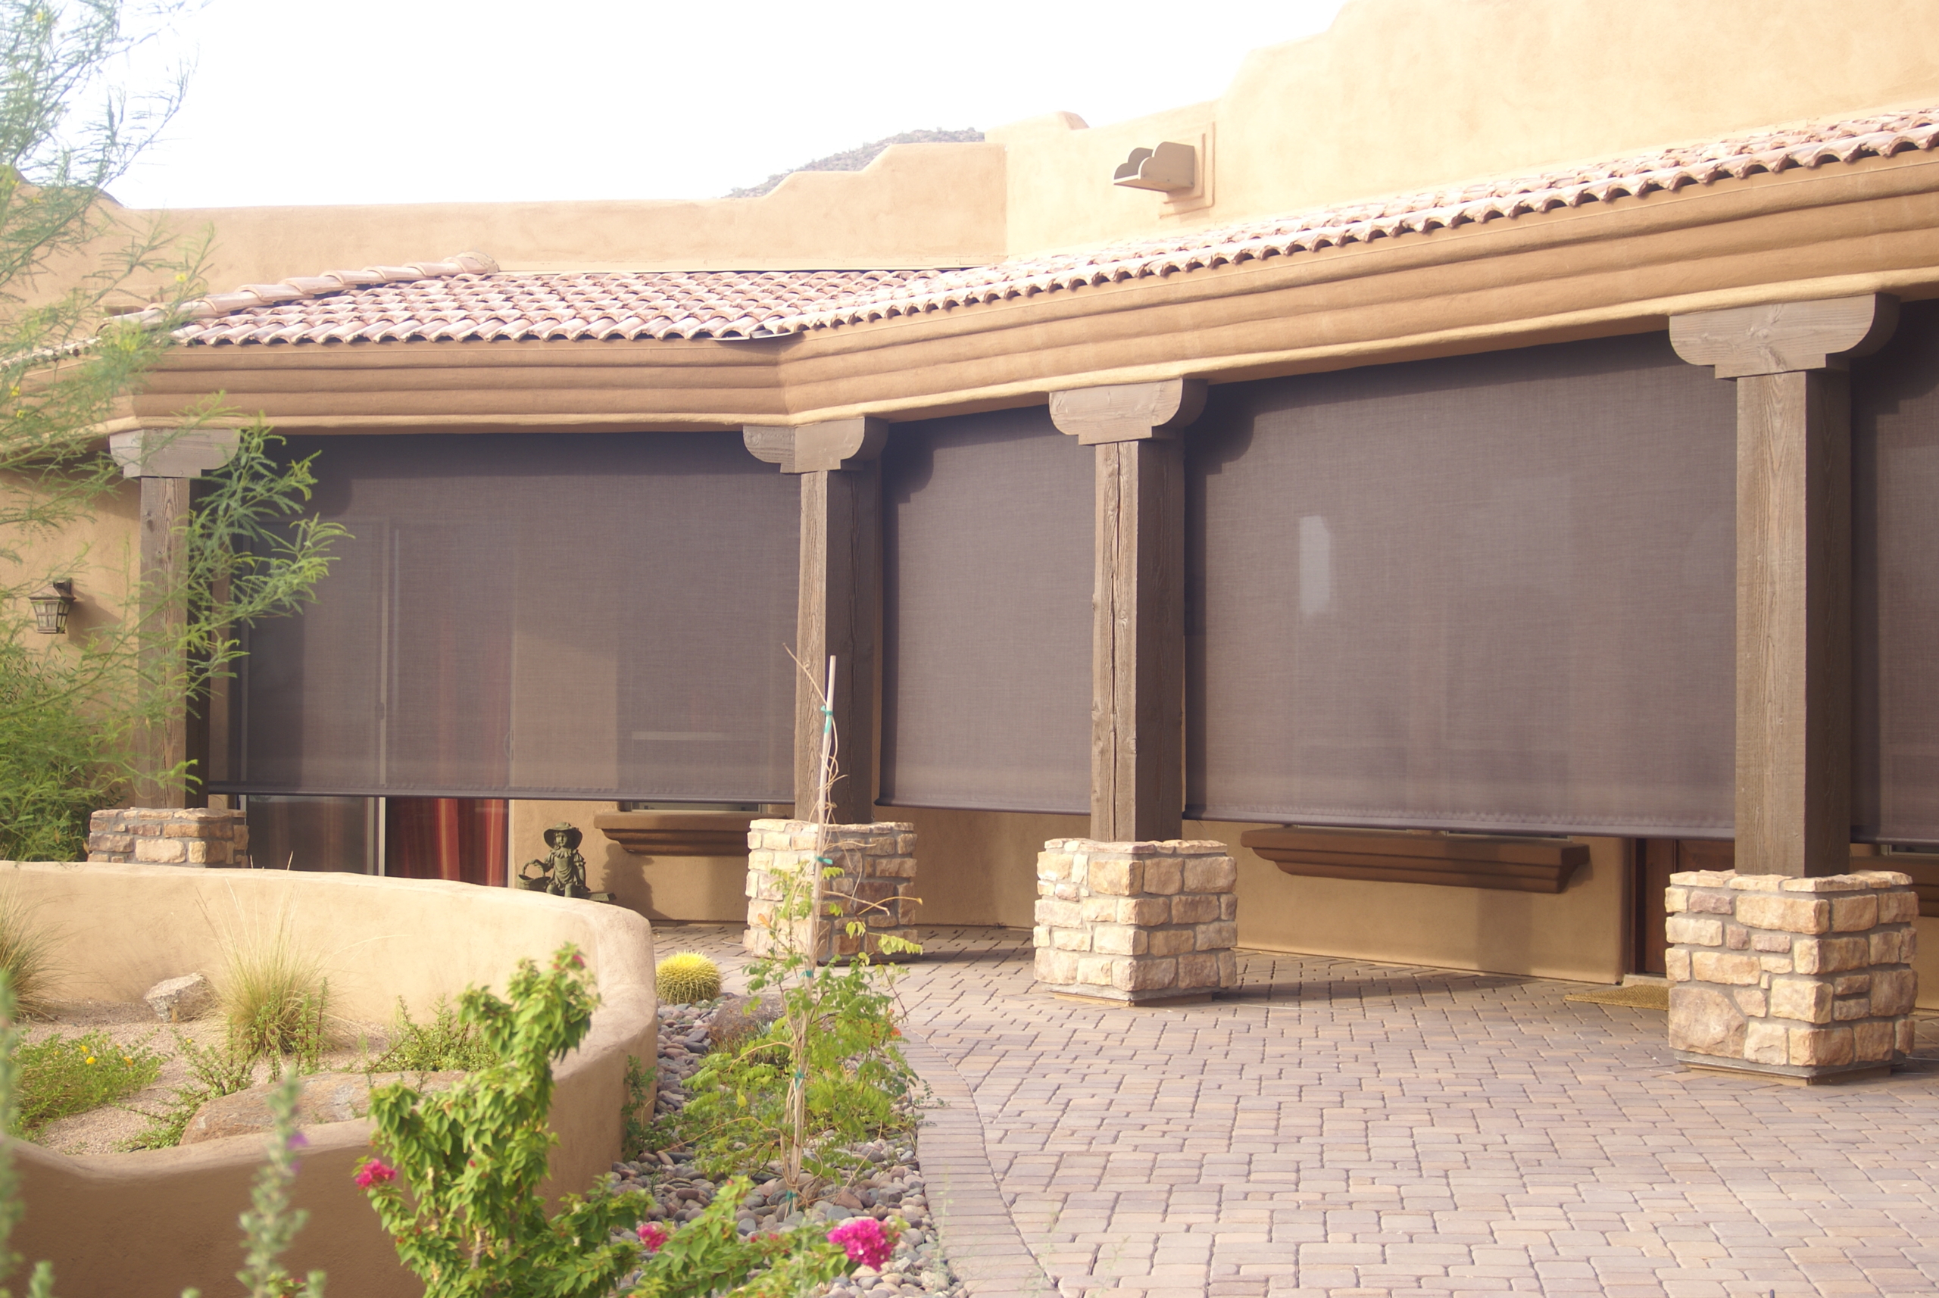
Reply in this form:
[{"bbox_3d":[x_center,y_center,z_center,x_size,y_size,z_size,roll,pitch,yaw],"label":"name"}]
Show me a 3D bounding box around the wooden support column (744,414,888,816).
[{"bbox_3d":[-0.792,-0.133,15.248,0.512,2.185,0.826,2,-2,-41],"label":"wooden support column"}]

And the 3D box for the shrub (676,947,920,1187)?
[{"bbox_3d":[-0.465,1.138,7.620,0.630,0.660,0.600,1,-2,0],"label":"shrub"}]

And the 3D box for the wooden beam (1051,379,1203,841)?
[{"bbox_3d":[0.812,-0.164,13.547,0.322,2.185,0.907,2,-2,-41],"label":"wooden beam"}]

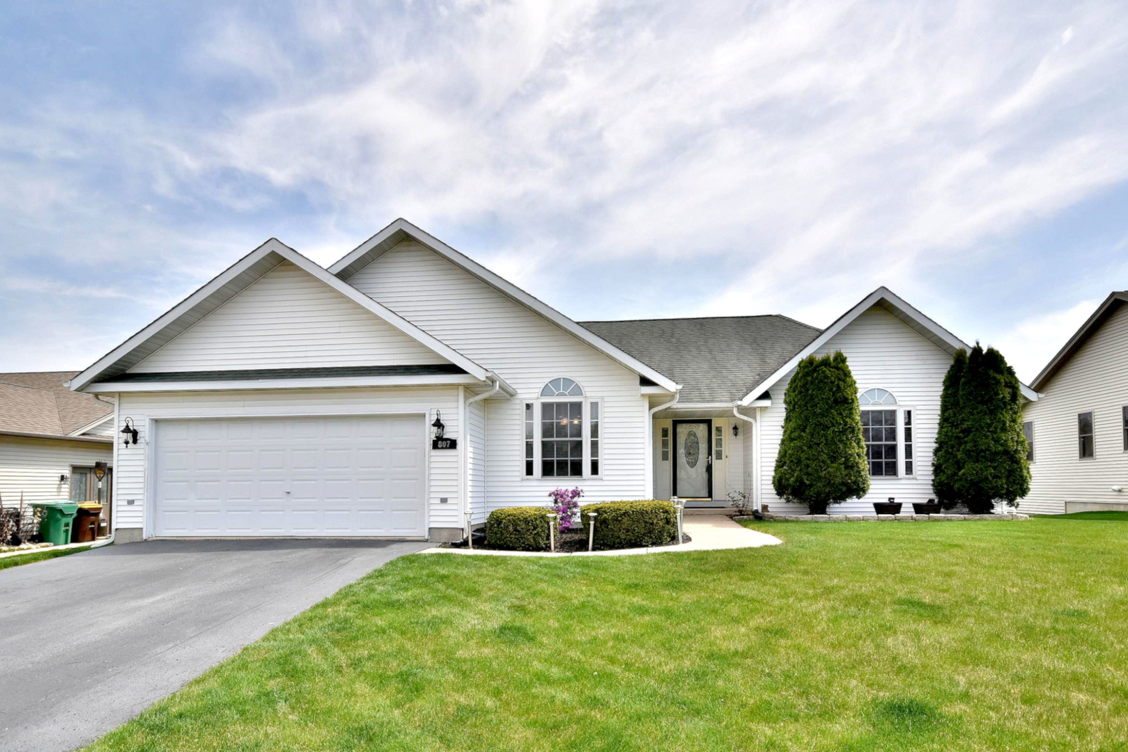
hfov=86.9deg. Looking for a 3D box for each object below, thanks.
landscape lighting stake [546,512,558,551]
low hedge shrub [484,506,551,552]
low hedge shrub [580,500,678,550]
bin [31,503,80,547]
[{"bbox_3d":[-0.184,2.340,8.880,0.165,0.580,0.165,0,-5,0],"label":"landscape lighting stake"},{"bbox_3d":[-0.685,2.446,9.550,1.120,0.600,0.980,-1,-5,3],"label":"low hedge shrub"},{"bbox_3d":[1.044,2.394,9.600,1.550,0.660,1.020,0,-5,-2],"label":"low hedge shrub"},{"bbox_3d":[-13.088,3.811,15.300,0.800,1.060,0.620,0,-5,-7],"label":"bin"}]

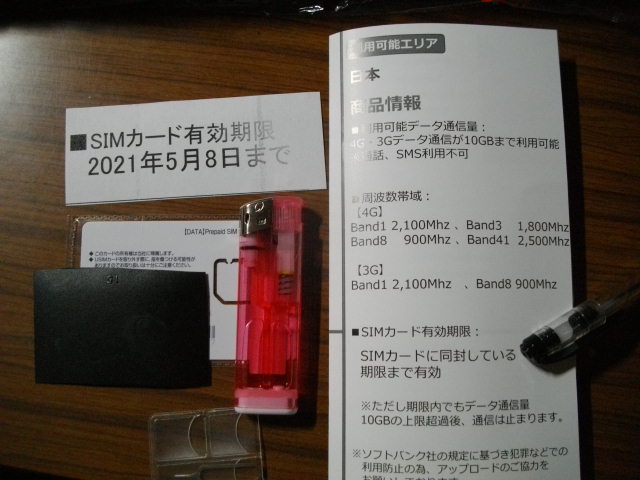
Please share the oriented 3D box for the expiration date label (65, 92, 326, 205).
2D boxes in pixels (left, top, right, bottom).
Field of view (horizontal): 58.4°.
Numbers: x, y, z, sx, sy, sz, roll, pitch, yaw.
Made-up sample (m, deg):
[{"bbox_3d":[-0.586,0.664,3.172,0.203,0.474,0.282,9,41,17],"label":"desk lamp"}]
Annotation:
[{"bbox_3d":[-0.051,-0.037,0.231,0.105,0.001,0.040,-3,83,1],"label":"expiration date label"}]

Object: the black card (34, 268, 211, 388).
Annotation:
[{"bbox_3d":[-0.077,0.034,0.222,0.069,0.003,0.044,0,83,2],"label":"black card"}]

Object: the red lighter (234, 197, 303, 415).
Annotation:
[{"bbox_3d":[-0.019,0.024,0.216,0.024,0.012,0.081,1,83,2],"label":"red lighter"}]

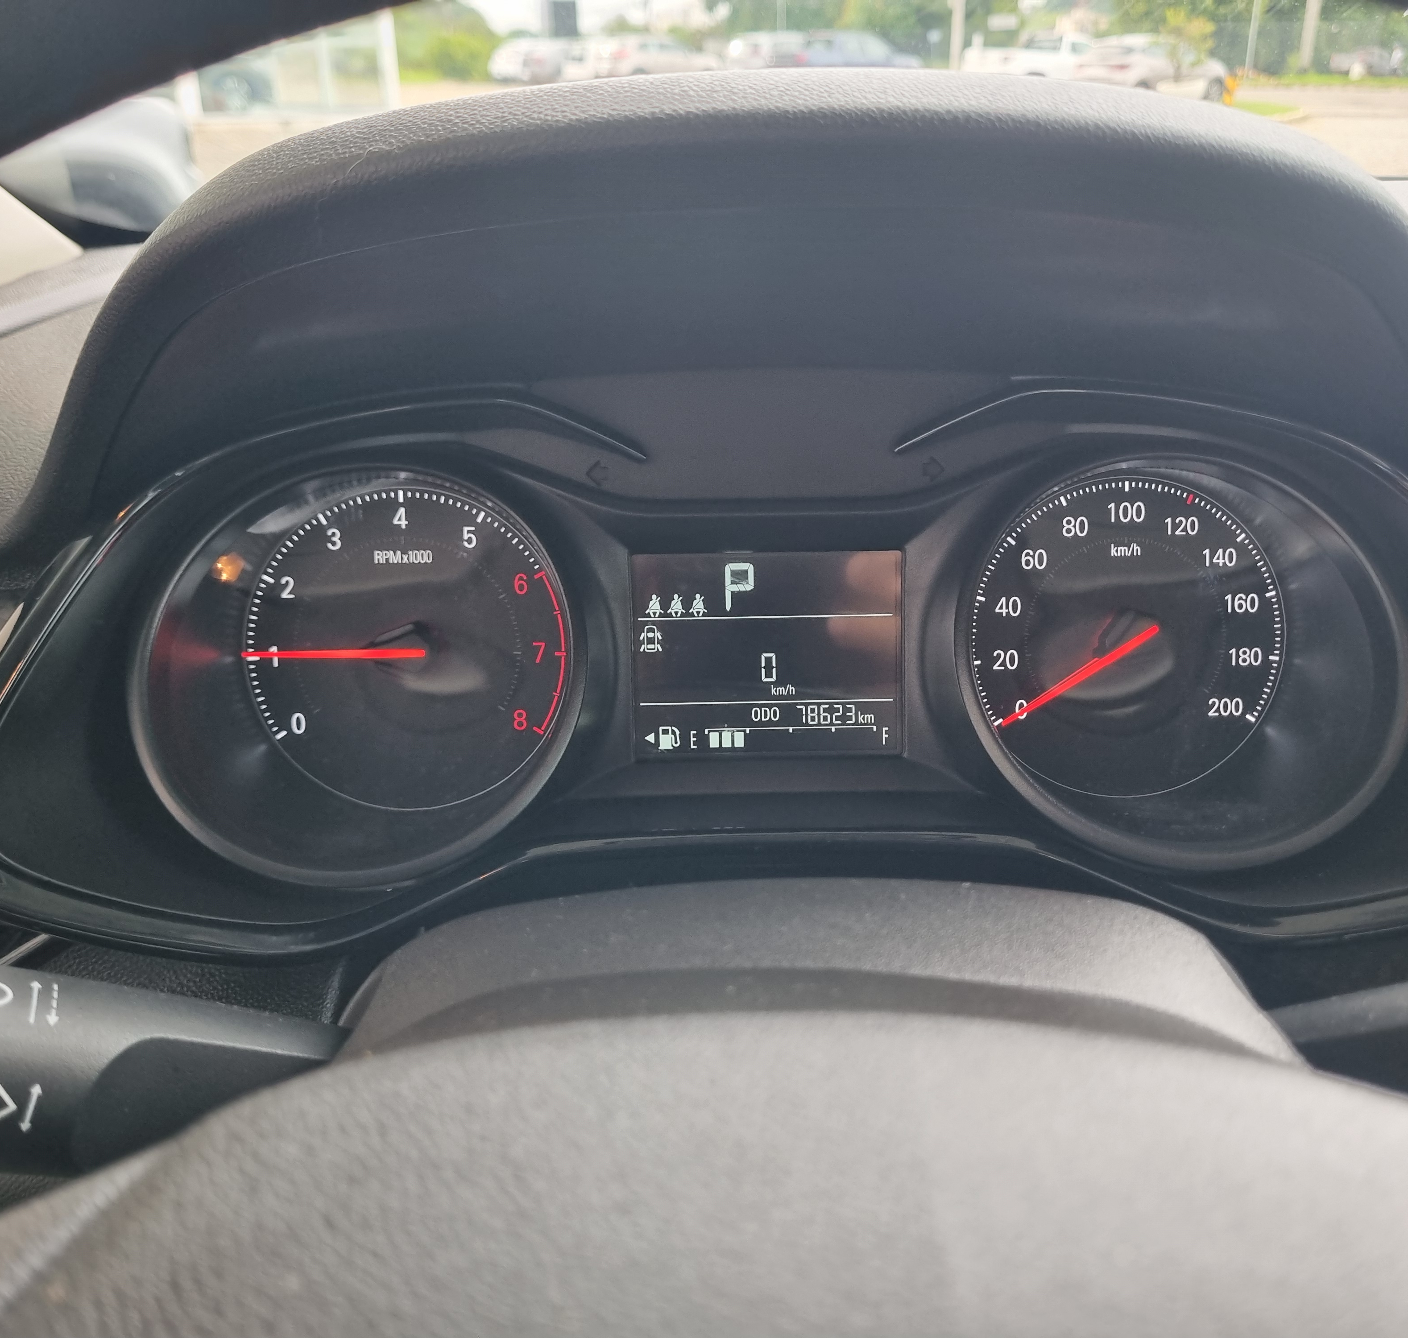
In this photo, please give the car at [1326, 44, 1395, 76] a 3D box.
[{"bbox_3d":[38.459,-35.492,78.222,4.500,1.580,1.700,-19,31,-36],"label":"car"}]

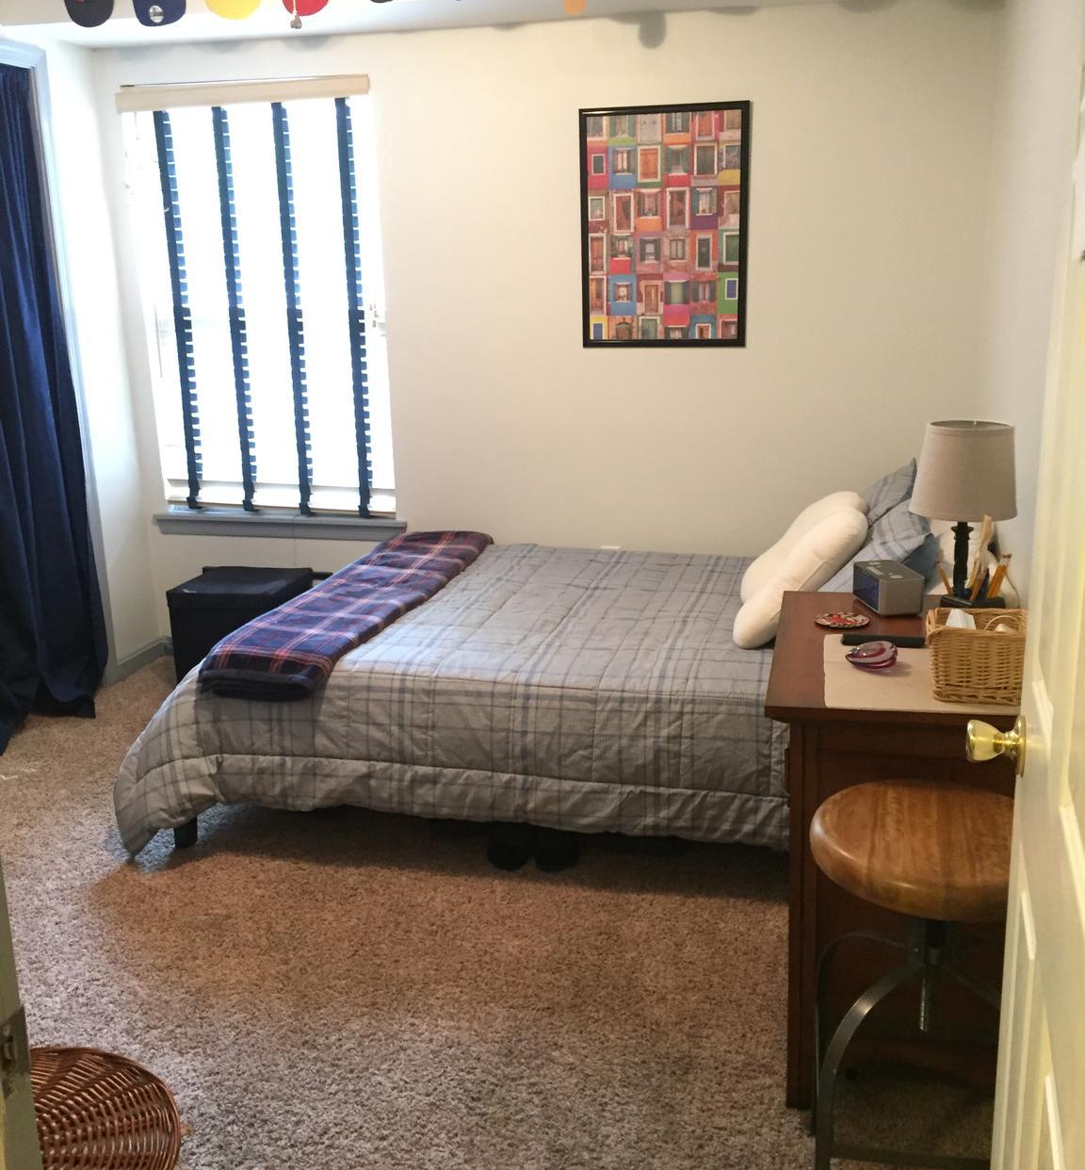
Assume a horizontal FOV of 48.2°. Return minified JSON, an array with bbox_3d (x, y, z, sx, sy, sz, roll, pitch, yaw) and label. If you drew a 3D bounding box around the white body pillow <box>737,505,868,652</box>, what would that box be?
[{"bbox_3d":[0.658,-0.035,3.090,0.155,0.430,0.320,42,19,0],"label":"white body pillow"}]

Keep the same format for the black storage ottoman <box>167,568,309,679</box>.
[{"bbox_3d":[-1.045,0.170,4.325,0.405,0.390,0.370,2,15,12],"label":"black storage ottoman"}]

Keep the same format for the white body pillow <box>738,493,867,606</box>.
[{"bbox_3d":[0.723,-0.096,3.345,0.420,0.150,0.620,-43,1,19],"label":"white body pillow"}]

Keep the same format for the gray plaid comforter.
[{"bbox_3d":[0.115,0.277,3.370,2.040,0.535,1.440,2,15,14],"label":"gray plaid comforter"}]

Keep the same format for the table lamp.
[{"bbox_3d":[0.834,-0.138,2.400,0.200,0.378,0.200,2,15,12],"label":"table lamp"}]

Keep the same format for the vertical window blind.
[{"bbox_3d":[-0.994,-0.973,4.227,0.910,1.460,0.070,2,15,12],"label":"vertical window blind"}]

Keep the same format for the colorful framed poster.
[{"bbox_3d":[0.380,-1.122,3.820,0.527,0.733,0.025,2,15,13],"label":"colorful framed poster"}]

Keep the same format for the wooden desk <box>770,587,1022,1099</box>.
[{"bbox_3d":[0.712,0.472,2.286,0.560,0.744,0.735,2,15,12],"label":"wooden desk"}]

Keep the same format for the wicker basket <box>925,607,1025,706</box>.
[{"bbox_3d":[0.694,0.113,1.926,0.165,0.118,0.160,2,15,13],"label":"wicker basket"}]

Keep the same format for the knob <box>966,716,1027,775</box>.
[{"bbox_3d":[0.515,0.181,1.381,0.067,0.067,0.067,2,15,12],"label":"knob"}]

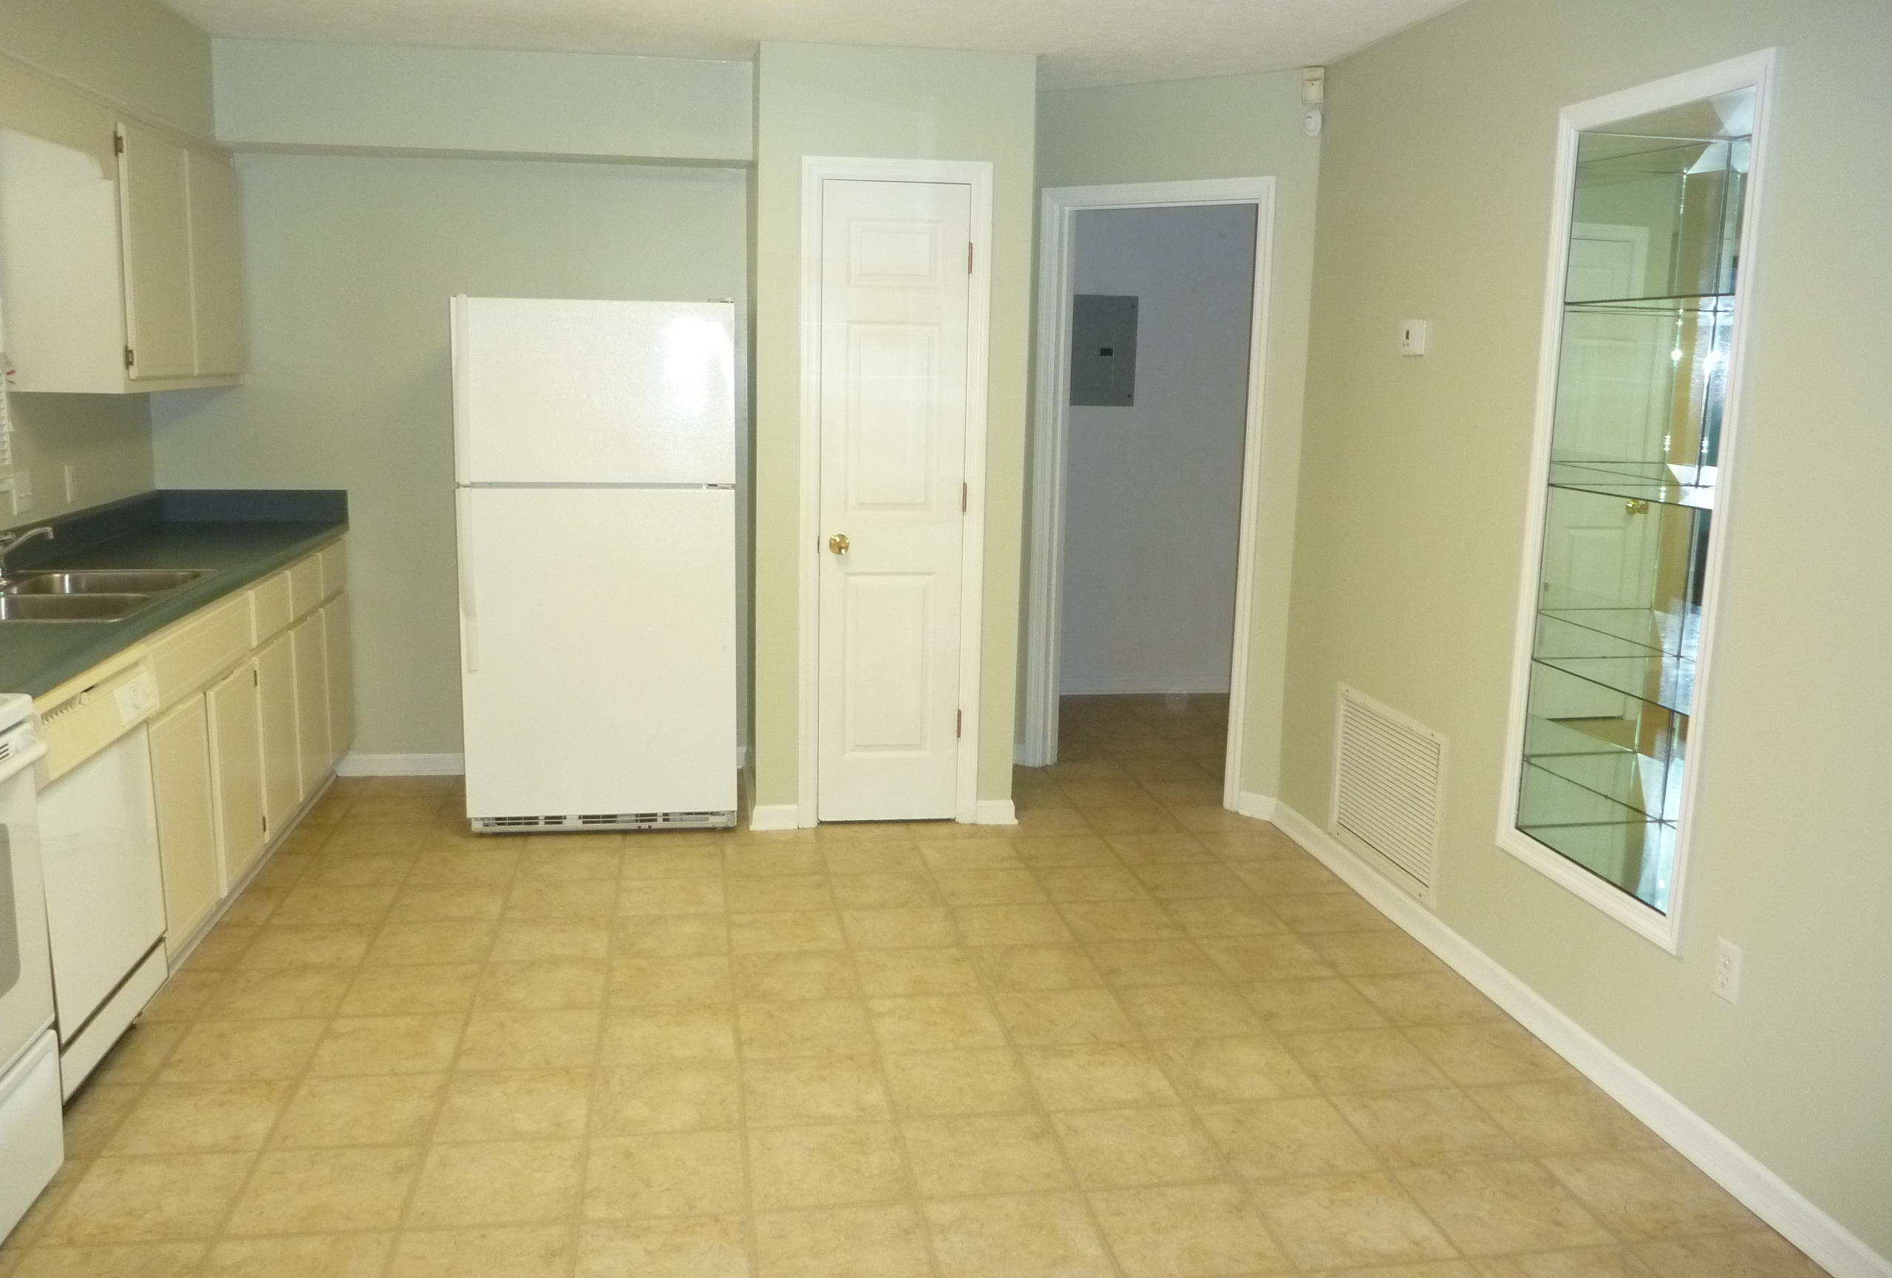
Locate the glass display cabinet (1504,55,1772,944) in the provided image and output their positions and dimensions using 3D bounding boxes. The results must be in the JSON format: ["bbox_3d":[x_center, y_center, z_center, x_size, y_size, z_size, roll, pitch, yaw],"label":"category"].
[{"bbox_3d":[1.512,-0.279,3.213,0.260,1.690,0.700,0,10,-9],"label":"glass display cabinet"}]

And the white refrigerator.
[{"bbox_3d":[-1.120,-0.257,5.061,0.830,1.670,0.760,0,10,-9],"label":"white refrigerator"}]

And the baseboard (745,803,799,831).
[{"bbox_3d":[-0.556,0.575,4.976,0.160,0.083,0.022,0,10,-9],"label":"baseboard"}]

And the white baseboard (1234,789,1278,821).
[{"bbox_3d":[1.062,0.564,5.206,0.130,0.092,0.020,8,12,35],"label":"white baseboard"}]

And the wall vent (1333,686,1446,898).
[{"bbox_3d":[1.236,0.415,4.318,0.028,0.458,0.690,0,10,-9],"label":"wall vent"}]

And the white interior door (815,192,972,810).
[{"bbox_3d":[-0.169,-0.402,4.883,0.460,2.030,0.045,0,10,-9],"label":"white interior door"}]

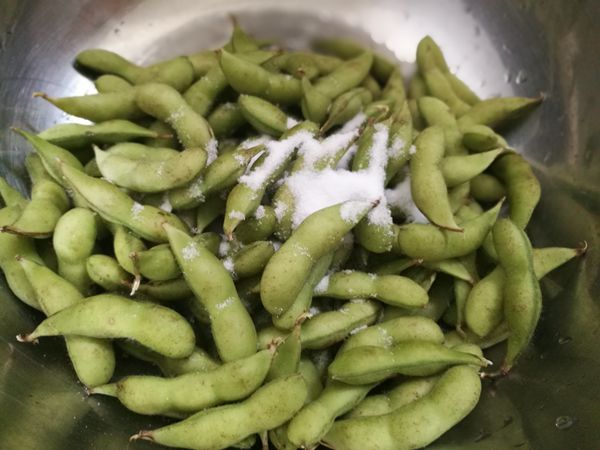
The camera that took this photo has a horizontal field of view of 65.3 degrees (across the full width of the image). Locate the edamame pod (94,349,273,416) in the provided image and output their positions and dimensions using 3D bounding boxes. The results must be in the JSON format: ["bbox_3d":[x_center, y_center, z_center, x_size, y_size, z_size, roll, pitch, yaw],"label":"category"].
[{"bbox_3d":[-0.038,0.055,0.159,0.067,0.013,0.016,-12,65,-3],"label":"edamame pod"}]

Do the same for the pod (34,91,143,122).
[{"bbox_3d":[-0.103,-0.059,0.235,0.060,0.013,0.014,6,65,4],"label":"pod"}]

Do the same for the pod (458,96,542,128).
[{"bbox_3d":[0.093,-0.056,0.225,0.052,0.013,0.015,-27,55,-13],"label":"pod"}]

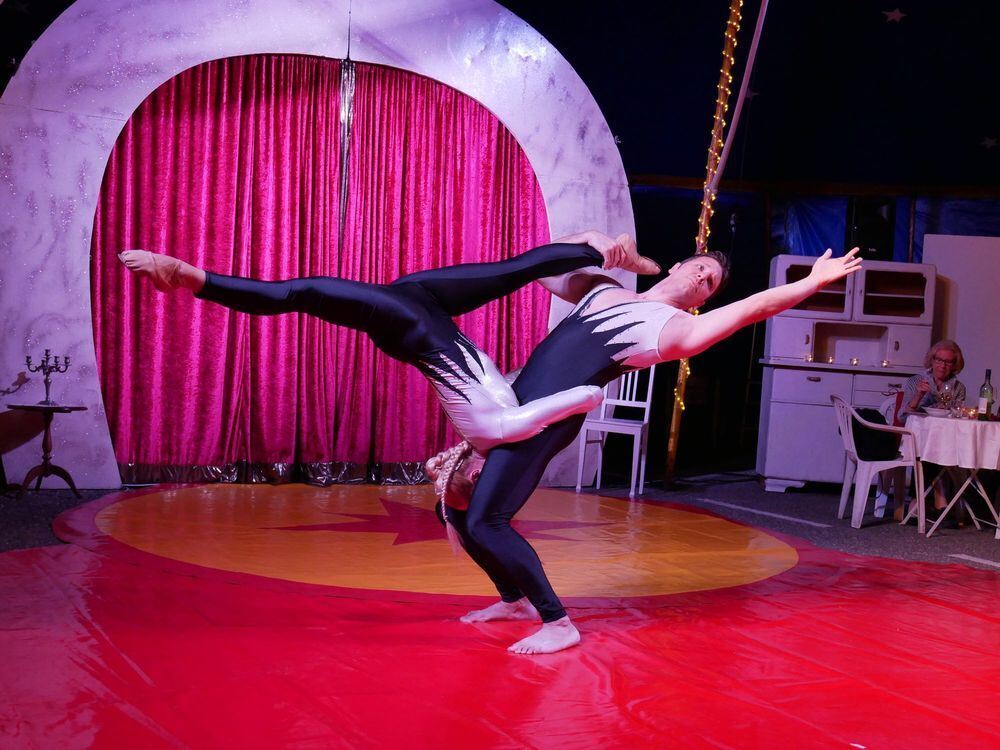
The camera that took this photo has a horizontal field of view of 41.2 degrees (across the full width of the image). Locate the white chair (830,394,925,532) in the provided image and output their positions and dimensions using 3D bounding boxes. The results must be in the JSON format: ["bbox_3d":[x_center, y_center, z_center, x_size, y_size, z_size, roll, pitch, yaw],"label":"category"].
[{"bbox_3d":[2.292,0.533,8.121,0.540,0.780,0.540,3,2,1],"label":"white chair"}]

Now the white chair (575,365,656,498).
[{"bbox_3d":[0.787,0.333,8.812,0.420,0.900,0.460,4,2,18],"label":"white chair"}]

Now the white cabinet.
[{"bbox_3d":[2.520,0.007,9.688,1.170,1.710,0.530,3,2,3],"label":"white cabinet"}]

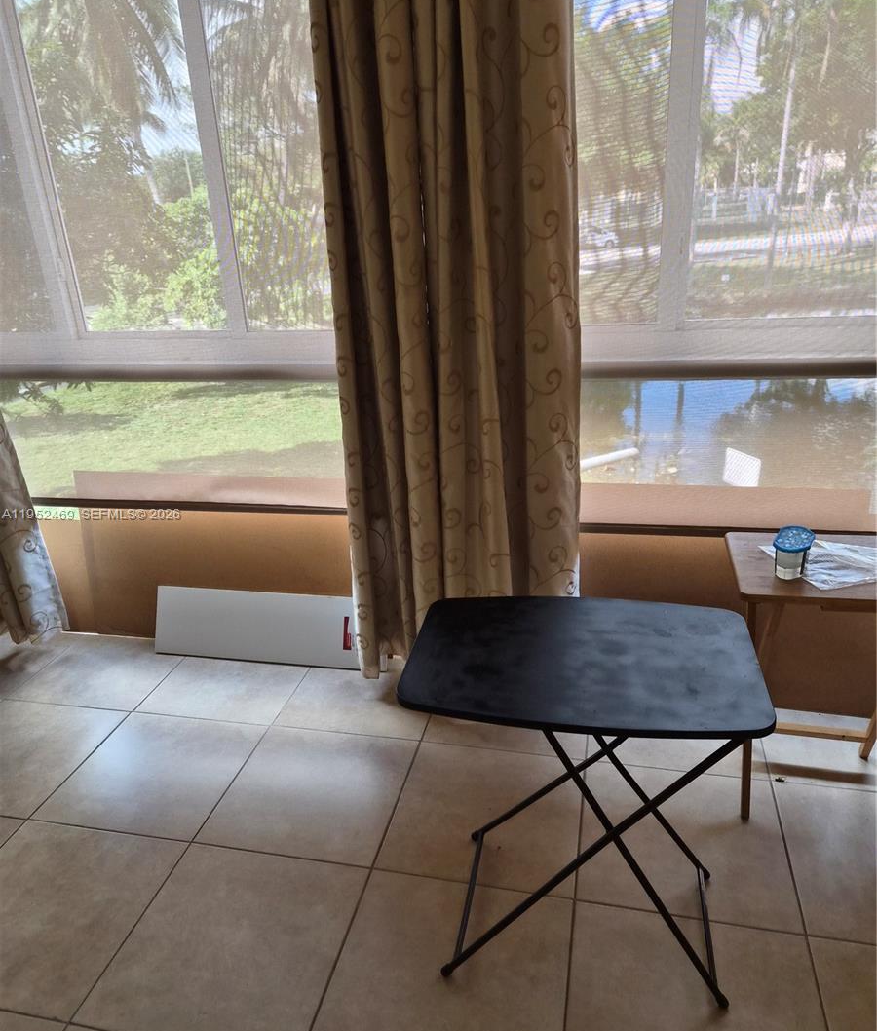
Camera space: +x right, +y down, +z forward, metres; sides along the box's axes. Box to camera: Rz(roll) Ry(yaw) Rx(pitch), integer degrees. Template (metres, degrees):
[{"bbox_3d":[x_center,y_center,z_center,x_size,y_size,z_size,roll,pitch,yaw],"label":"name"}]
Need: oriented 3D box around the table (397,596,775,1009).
[{"bbox_3d":[0.292,0.594,1.650,0.670,0.703,0.458,2,22,13],"label":"table"}]

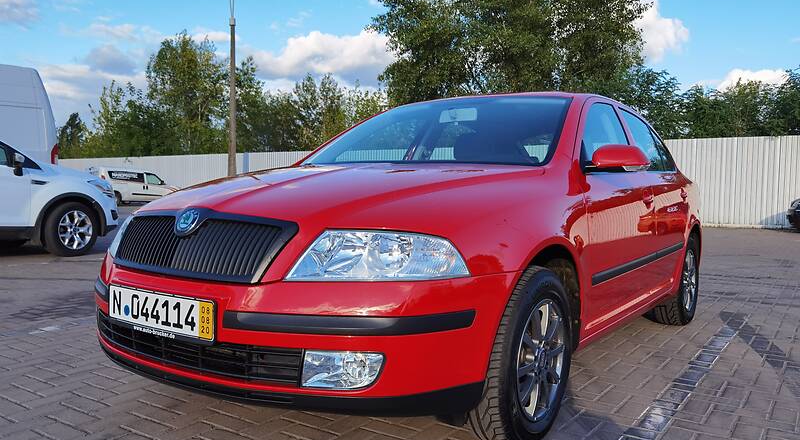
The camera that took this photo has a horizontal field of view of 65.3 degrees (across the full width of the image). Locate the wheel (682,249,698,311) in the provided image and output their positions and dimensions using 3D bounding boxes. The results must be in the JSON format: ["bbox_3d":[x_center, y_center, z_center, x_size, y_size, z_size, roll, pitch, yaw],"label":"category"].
[{"bbox_3d":[1.914,0.414,4.285,0.170,0.415,0.415,3,3,35],"label":"wheel"}]

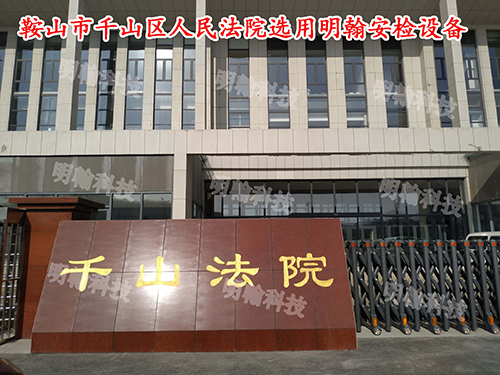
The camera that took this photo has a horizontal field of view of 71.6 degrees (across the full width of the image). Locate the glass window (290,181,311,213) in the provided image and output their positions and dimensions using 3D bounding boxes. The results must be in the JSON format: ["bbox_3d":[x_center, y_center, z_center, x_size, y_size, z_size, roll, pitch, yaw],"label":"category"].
[{"bbox_3d":[3.067,0.617,21.138,1.360,2.060,0.120,-1,-9,0],"label":"glass window"}]

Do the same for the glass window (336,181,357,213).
[{"bbox_3d":[4.757,0.457,17.092,1.081,1.629,0.100,-1,-9,0],"label":"glass window"}]

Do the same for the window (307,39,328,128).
[{"bbox_3d":[4.346,-6.772,22.306,1.430,6.260,0.150,-1,-9,0],"label":"window"}]

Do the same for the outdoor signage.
[{"bbox_3d":[-0.841,1.494,5.617,4.800,1.990,0.720,-1,-9,0],"label":"outdoor signage"}]

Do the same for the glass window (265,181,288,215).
[{"bbox_3d":[1.653,0.672,21.144,1.460,2.130,0.120,-1,-9,0],"label":"glass window"}]

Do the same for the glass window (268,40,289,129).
[{"bbox_3d":[1.833,-6.781,22.333,1.420,6.270,0.150,-1,-9,0],"label":"glass window"}]

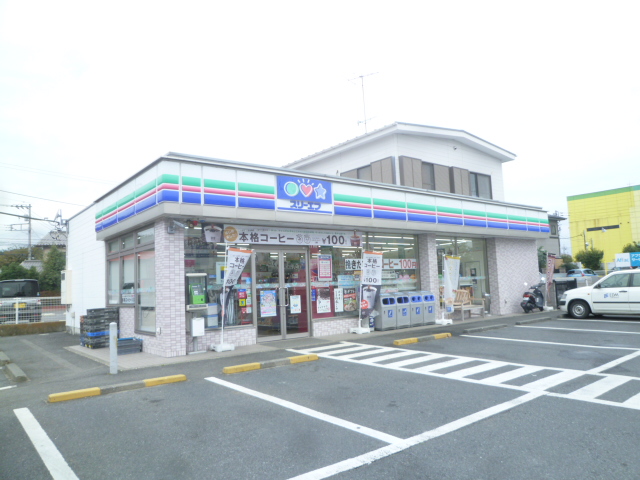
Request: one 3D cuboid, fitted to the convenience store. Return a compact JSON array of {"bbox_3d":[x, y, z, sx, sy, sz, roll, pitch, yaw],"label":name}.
[{"bbox_3d":[0.016,0.959,16.618,14.618,3.858,9.372,2,-7,-38],"label":"convenience store"}]

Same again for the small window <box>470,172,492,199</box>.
[{"bbox_3d":[6.250,-2.054,17.982,1.600,1.070,0.120,2,-7,-38],"label":"small window"}]

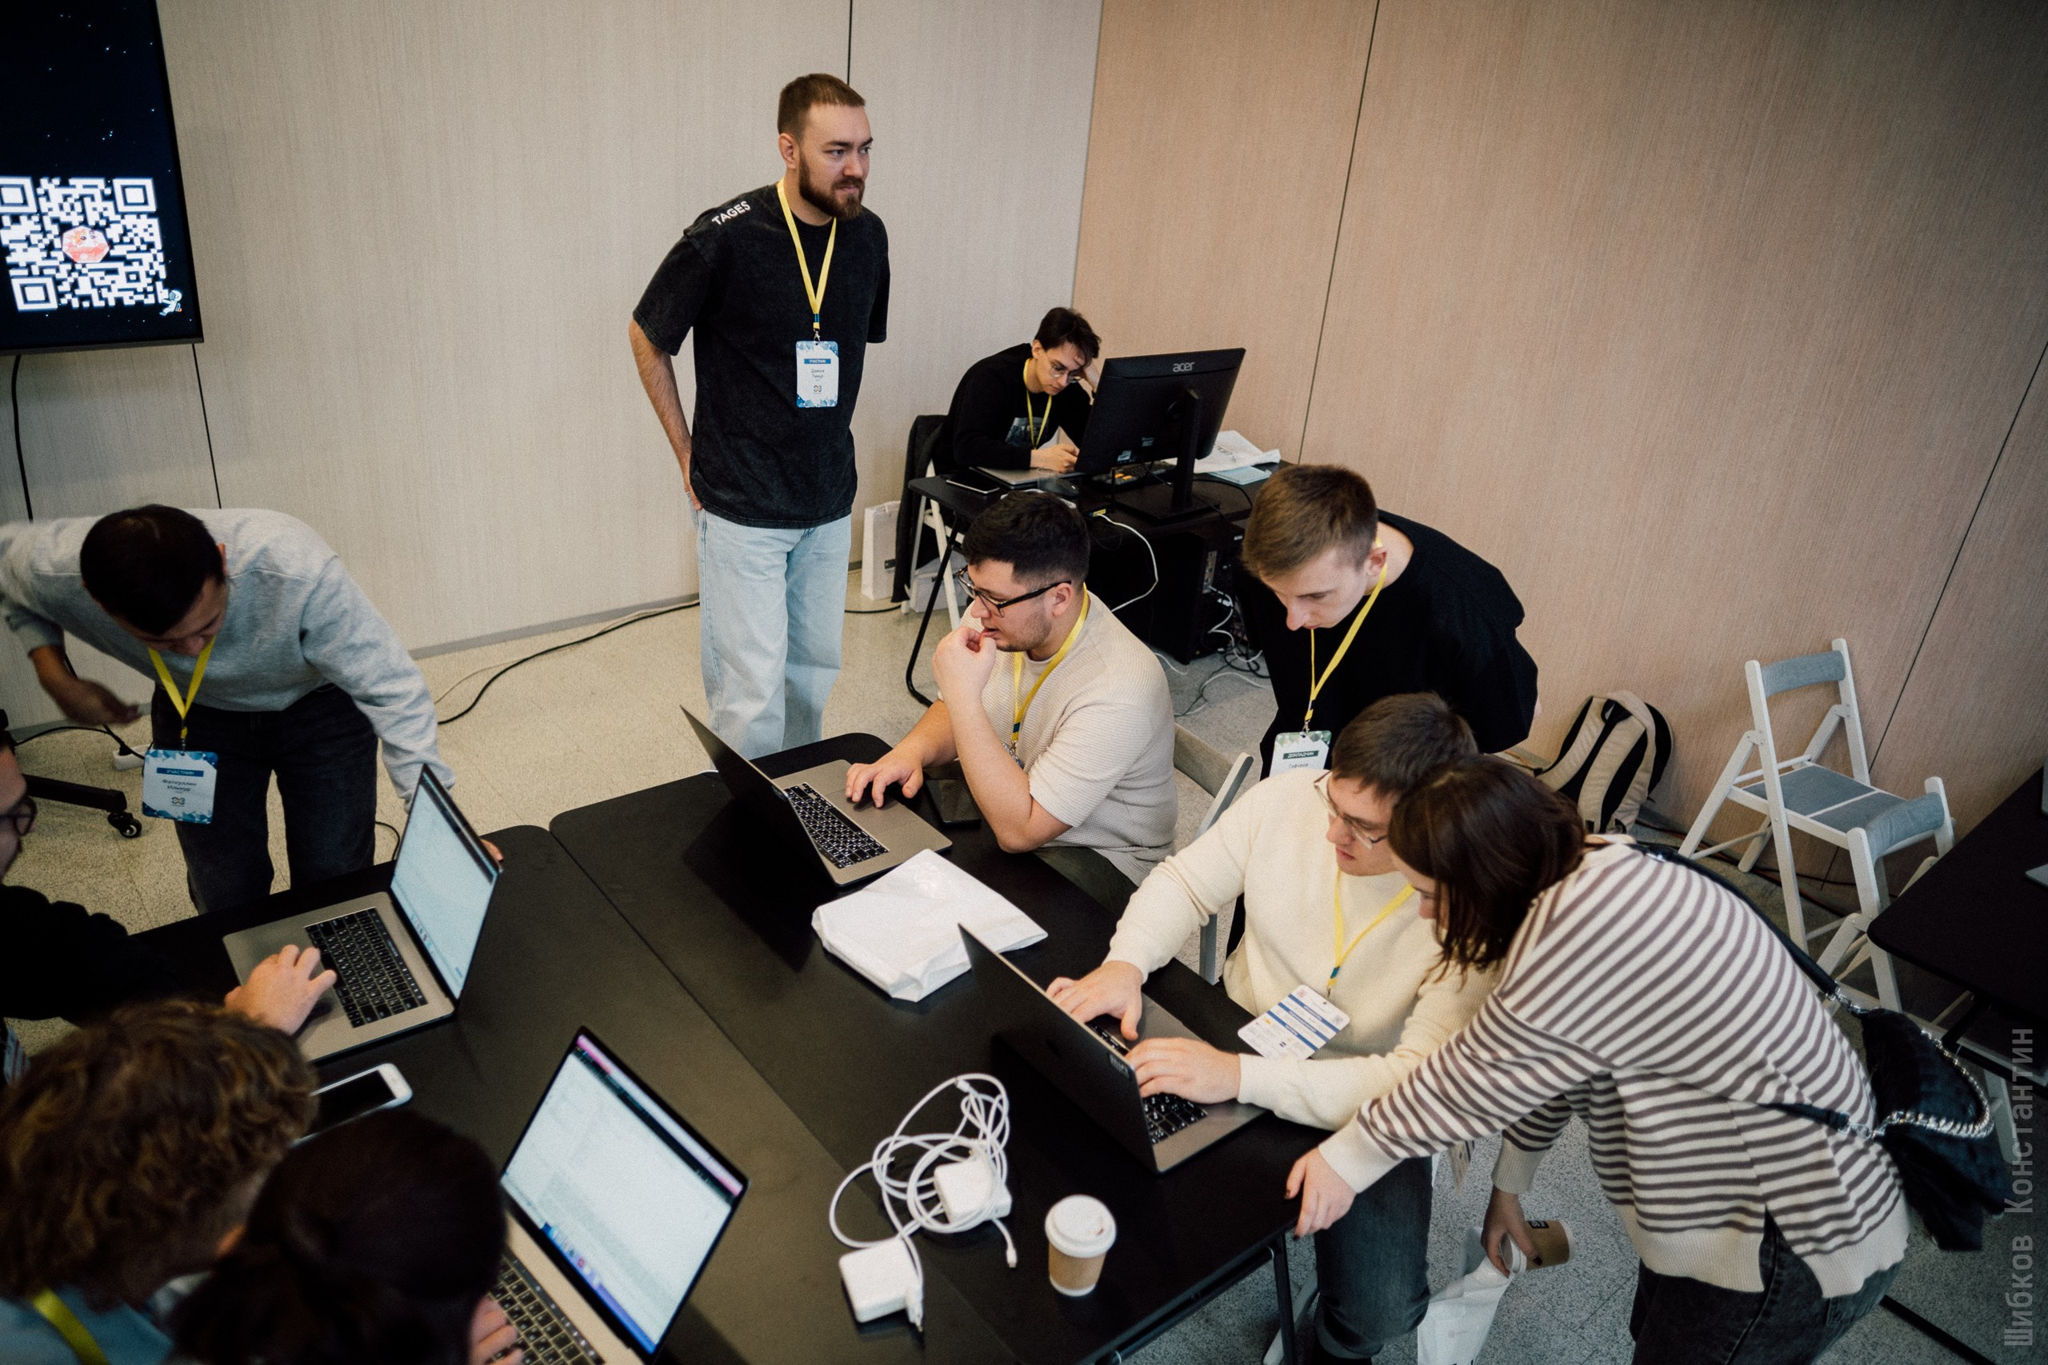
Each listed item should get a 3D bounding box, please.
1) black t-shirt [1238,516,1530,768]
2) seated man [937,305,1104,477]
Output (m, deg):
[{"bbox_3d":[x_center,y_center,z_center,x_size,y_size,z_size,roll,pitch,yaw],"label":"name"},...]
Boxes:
[{"bbox_3d":[0.691,-0.059,2.565,0.510,0.600,0.460,22,30,30],"label":"black t-shirt"},{"bbox_3d":[-0.022,-0.696,4.791,0.520,1.210,0.640,-14,32,-34],"label":"seated man"}]

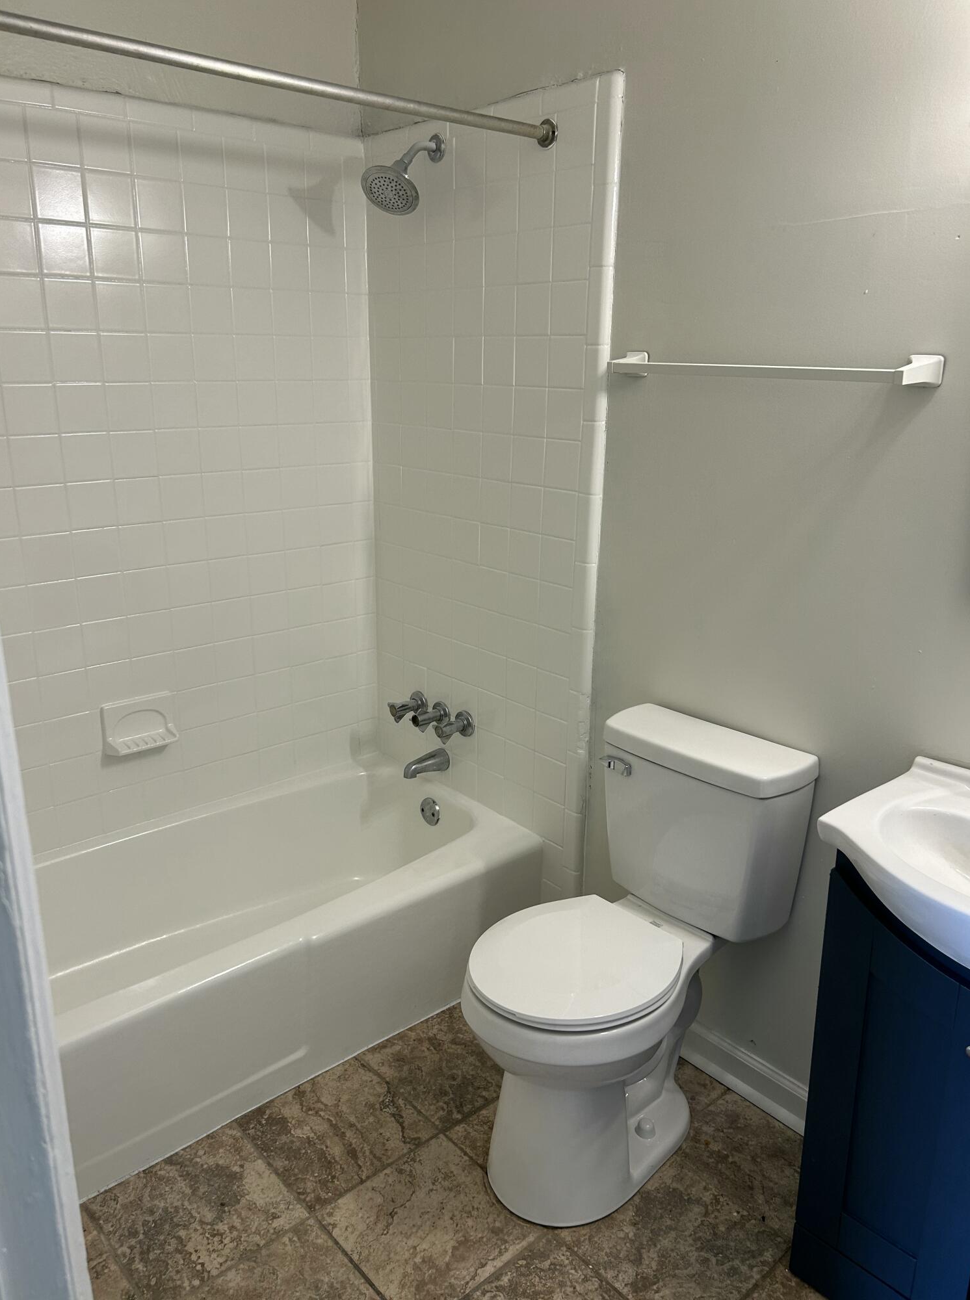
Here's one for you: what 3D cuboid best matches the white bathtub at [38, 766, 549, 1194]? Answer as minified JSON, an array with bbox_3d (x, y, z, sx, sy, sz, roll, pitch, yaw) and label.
[{"bbox_3d":[-0.658,0.705,2.304,1.524,0.359,0.723,-14,22,-39],"label":"white bathtub"}]

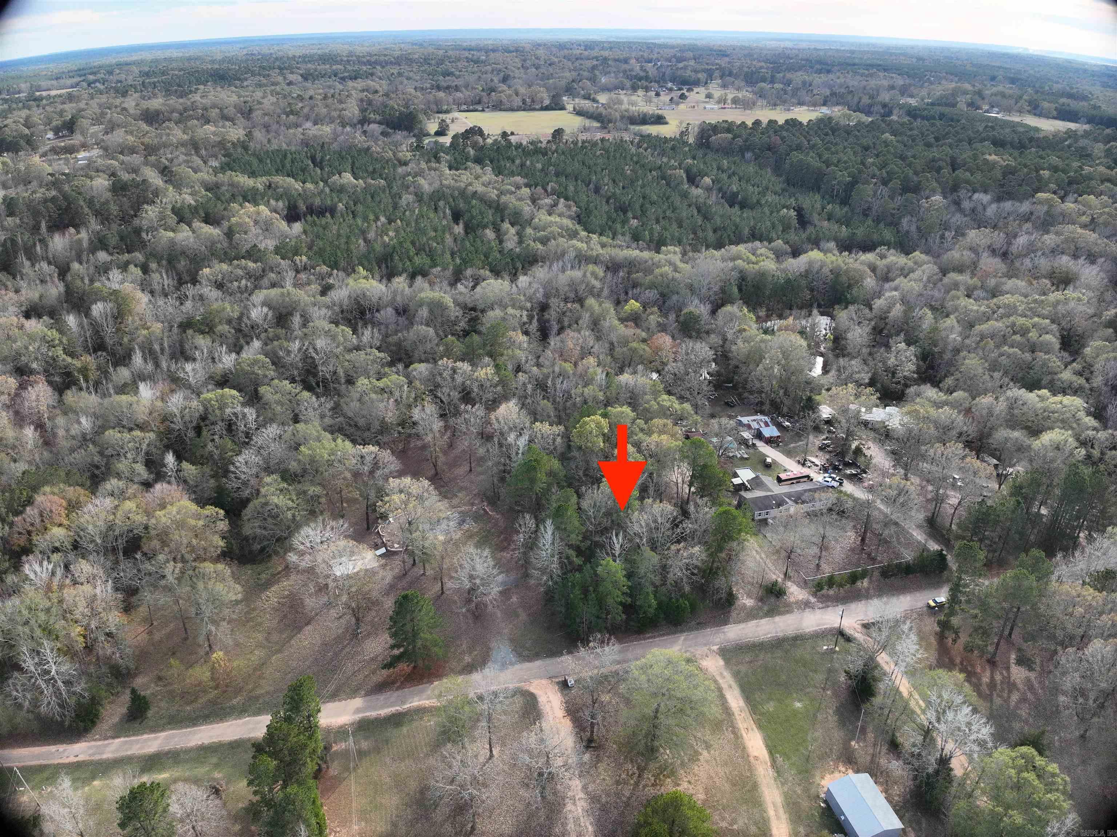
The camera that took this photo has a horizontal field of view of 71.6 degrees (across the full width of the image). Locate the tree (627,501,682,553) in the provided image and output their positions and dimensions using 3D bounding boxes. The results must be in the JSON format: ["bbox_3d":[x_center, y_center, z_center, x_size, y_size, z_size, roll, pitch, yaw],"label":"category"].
[{"bbox_3d":[22.147,28.538,181.970,12.800,19.400,12.800,0,27,0],"label":"tree"}]

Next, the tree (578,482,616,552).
[{"bbox_3d":[9.126,25.726,186.257,8.918,20.500,8.918,0,27,0],"label":"tree"}]

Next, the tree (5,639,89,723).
[{"bbox_3d":[-93.621,49.318,142.498,12.000,18.000,12.000,0,27,0],"label":"tree"}]

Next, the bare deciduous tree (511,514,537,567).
[{"bbox_3d":[-8.369,29.368,183.505,6.200,16.000,6.200,0,27,0],"label":"bare deciduous tree"}]

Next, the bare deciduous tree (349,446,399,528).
[{"bbox_3d":[-46.005,18.551,196.656,12.925,23.800,12.925,0,27,0],"label":"bare deciduous tree"}]

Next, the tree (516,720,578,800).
[{"bbox_3d":[-1.940,57.517,128.742,10.349,16.300,10.349,0,27,0],"label":"tree"}]

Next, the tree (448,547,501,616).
[{"bbox_3d":[-18.556,35.832,170.380,11.300,16.500,11.300,0,27,0],"label":"tree"}]

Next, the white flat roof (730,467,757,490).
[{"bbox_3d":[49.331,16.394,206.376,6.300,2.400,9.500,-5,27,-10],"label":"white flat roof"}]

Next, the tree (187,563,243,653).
[{"bbox_3d":[-70.462,39.319,157.579,10.000,22.000,10.000,0,27,0],"label":"tree"}]

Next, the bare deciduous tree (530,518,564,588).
[{"bbox_3d":[-2.325,31.346,175.827,8.200,19.500,8.200,0,27,0],"label":"bare deciduous tree"}]

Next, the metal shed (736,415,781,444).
[{"bbox_3d":[64.492,3.530,247.742,9.897,4.000,12.104,-7,28,-13],"label":"metal shed"}]

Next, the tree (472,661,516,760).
[{"bbox_3d":[-11.070,51.278,134.679,7.629,22.000,7.629,0,27,0],"label":"tree"}]

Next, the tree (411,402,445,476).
[{"bbox_3d":[-36.916,6.357,221.911,9.662,22.500,9.662,0,27,0],"label":"tree"}]

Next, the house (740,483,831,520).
[{"bbox_3d":[61.855,21.874,210.797,23.087,5.000,10.286,-7,28,-13],"label":"house"}]

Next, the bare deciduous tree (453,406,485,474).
[{"bbox_3d":[-25.545,6.311,222.899,9.400,21.000,9.400,0,27,0],"label":"bare deciduous tree"}]

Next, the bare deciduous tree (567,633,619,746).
[{"bbox_3d":[6.027,48.526,136.930,9.300,24.500,9.300,0,27,0],"label":"bare deciduous tree"}]

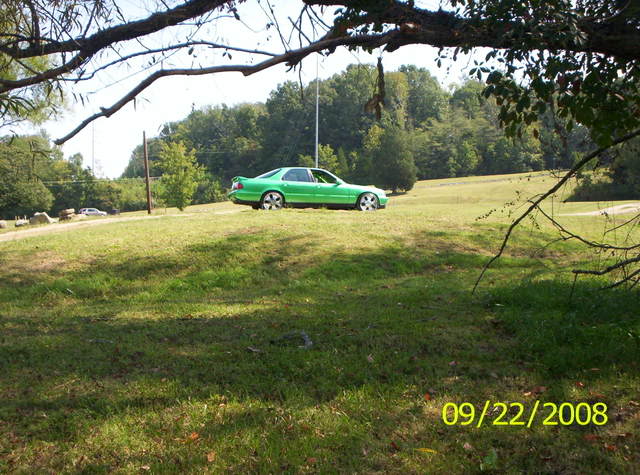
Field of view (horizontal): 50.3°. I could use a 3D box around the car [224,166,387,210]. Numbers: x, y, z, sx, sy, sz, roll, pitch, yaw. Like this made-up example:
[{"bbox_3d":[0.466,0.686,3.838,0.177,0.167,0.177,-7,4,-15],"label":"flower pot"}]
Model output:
[{"bbox_3d":[-0.250,-1.490,21.100,4.950,1.380,1.810,-1,3,-16],"label":"car"}]

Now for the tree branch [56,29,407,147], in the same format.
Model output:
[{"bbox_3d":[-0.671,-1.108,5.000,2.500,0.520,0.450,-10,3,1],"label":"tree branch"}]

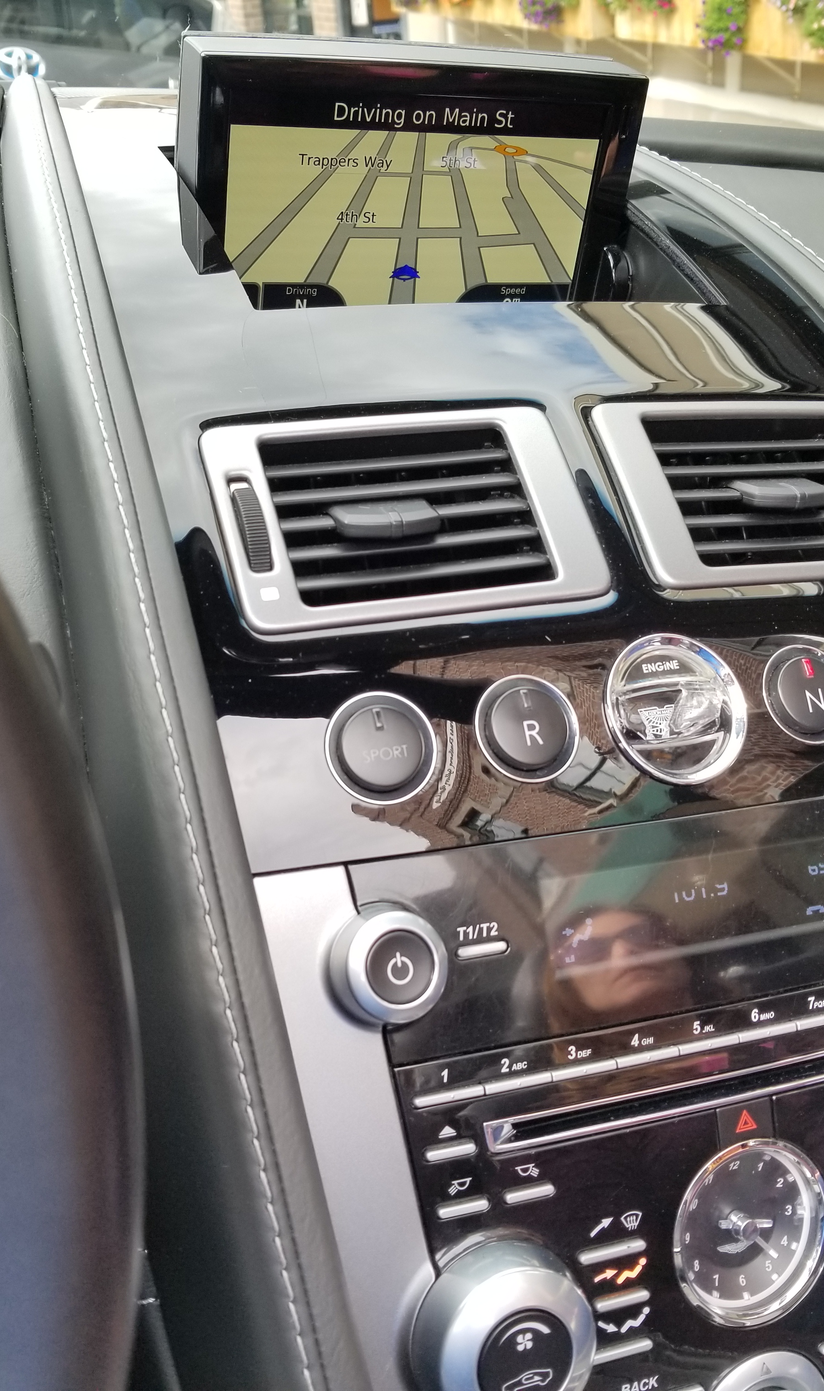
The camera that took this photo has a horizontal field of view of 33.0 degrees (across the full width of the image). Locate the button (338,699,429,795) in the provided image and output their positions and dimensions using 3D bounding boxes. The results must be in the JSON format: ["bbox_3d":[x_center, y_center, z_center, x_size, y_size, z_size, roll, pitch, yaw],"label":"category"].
[{"bbox_3d":[-0.007,0.013,0.347,0.022,0.022,0.007,-6,-13,-20],"label":"button"}]

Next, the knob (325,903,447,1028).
[{"bbox_3d":[-0.005,0.064,0.330,0.027,0.027,0.013,-6,-7,-20],"label":"knob"}]

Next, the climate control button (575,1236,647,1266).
[{"bbox_3d":[0.050,0.139,0.347,0.019,0.004,0.004,-6,0,-20],"label":"climate control button"}]

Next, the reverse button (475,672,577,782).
[{"bbox_3d":[0.030,0.009,0.362,0.029,0.029,0.008,-6,-14,-20],"label":"reverse button"}]

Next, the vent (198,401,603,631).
[{"bbox_3d":[-0.002,-0.046,0.385,0.103,0.022,0.067,-8,64,-21],"label":"vent"}]

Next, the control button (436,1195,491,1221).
[{"bbox_3d":[0.013,0.123,0.335,0.014,0.003,0.004,-6,0,-20],"label":"control button"}]

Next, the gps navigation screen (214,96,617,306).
[{"bbox_3d":[0.000,-0.180,0.518,0.143,0.080,0.014,-6,36,-20],"label":"gps navigation screen"}]

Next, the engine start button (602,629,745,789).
[{"bbox_3d":[0.072,0.003,0.375,0.042,0.042,0.011,-6,-15,-20],"label":"engine start button"}]

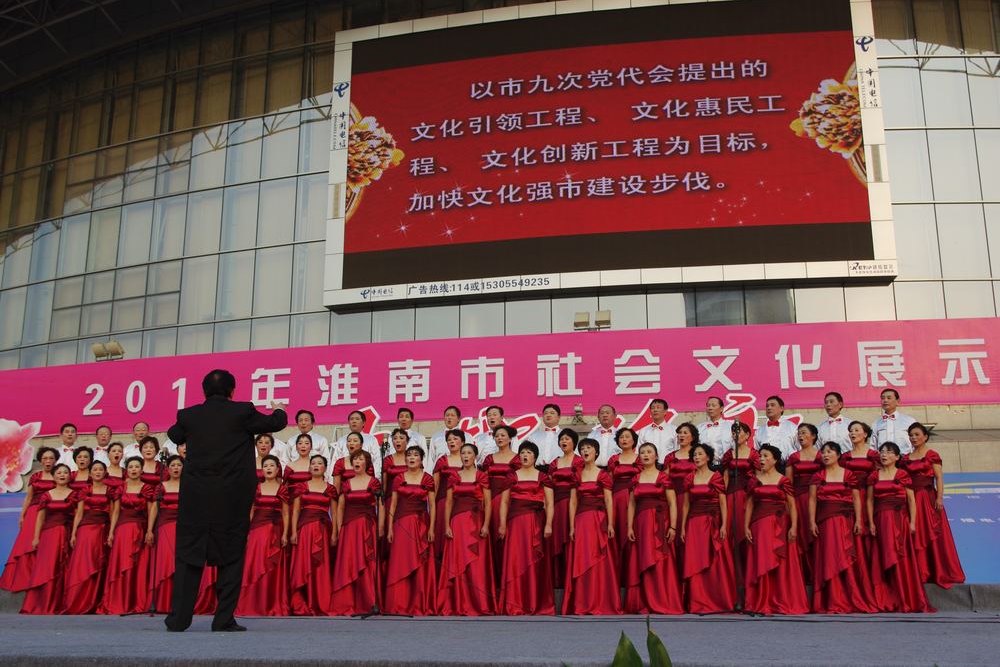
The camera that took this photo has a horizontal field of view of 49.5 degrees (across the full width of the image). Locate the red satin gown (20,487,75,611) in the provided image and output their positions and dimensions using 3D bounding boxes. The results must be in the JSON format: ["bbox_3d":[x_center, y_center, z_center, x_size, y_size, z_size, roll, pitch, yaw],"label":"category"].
[{"bbox_3d":[-4.830,2.330,11.721,0.550,1.367,0.460,3,-13,-13],"label":"red satin gown"}]

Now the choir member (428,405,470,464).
[{"bbox_3d":[-0.549,1.690,12.239,0.500,1.749,0.310,-2,-13,7],"label":"choir member"}]

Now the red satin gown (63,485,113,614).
[{"bbox_3d":[-4.326,2.259,11.400,0.490,1.315,0.430,5,-14,-20],"label":"red satin gown"}]

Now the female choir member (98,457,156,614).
[{"bbox_3d":[-3.893,2.115,11.388,0.520,1.636,0.400,1,-13,-8],"label":"female choir member"}]

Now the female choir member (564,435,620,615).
[{"bbox_3d":[0.899,1.861,10.548,0.560,1.685,0.460,-2,-13,8],"label":"female choir member"}]

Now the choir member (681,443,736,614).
[{"bbox_3d":[2.017,1.879,10.536,0.520,1.624,0.400,-4,-13,15],"label":"choir member"}]

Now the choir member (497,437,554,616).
[{"bbox_3d":[0.267,1.876,10.528,0.560,1.660,0.480,-2,-13,8],"label":"choir member"}]

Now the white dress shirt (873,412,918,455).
[{"bbox_3d":[4.215,1.171,11.521,0.500,0.691,0.290,-6,-14,24],"label":"white dress shirt"}]

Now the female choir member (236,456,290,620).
[{"bbox_3d":[-2.393,2.051,11.107,0.540,1.605,0.450,1,-13,-4],"label":"female choir member"}]

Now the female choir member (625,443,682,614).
[{"bbox_3d":[1.502,1.882,10.545,0.570,1.629,0.480,-4,-13,14],"label":"female choir member"}]

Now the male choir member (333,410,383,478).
[{"bbox_3d":[-1.566,1.664,11.657,0.510,1.690,0.300,0,-13,-2],"label":"male choir member"}]

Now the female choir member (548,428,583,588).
[{"bbox_3d":[0.710,1.771,11.088,0.540,1.609,0.450,-2,-13,9],"label":"female choir member"}]

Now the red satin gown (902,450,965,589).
[{"bbox_3d":[4.300,1.833,10.805,0.470,1.358,0.410,-7,-15,28],"label":"red satin gown"}]

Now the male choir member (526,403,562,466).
[{"bbox_3d":[0.579,1.651,12.086,0.500,1.738,0.310,-3,-13,10],"label":"male choir member"}]

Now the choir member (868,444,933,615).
[{"bbox_3d":[3.777,1.828,10.303,0.490,1.600,0.410,-8,-15,30],"label":"choir member"}]

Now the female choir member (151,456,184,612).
[{"bbox_3d":[-3.429,2.090,11.299,0.520,1.638,0.400,1,-13,-7],"label":"female choir member"}]

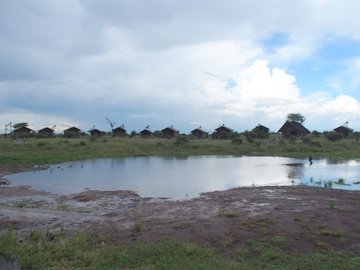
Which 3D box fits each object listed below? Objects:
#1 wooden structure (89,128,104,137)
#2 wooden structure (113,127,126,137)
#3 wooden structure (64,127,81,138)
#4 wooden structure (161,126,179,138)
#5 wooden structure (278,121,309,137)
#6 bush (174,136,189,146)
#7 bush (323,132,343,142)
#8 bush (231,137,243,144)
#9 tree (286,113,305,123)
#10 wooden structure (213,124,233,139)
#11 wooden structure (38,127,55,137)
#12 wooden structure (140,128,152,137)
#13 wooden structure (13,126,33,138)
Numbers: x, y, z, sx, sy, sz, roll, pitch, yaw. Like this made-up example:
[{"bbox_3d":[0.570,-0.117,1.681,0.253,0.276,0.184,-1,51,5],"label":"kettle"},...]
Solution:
[{"bbox_3d":[-25.960,-0.540,90.000,4.400,2.700,4.400,0,0,0],"label":"wooden structure"},{"bbox_3d":[-19.114,-0.790,92.000,4.308,3.077,4.800,0,0,-15],"label":"wooden structure"},{"bbox_3d":[-30.966,-0.591,84.000,4.339,3.110,4.800,0,1,-28],"label":"wooden structure"},{"bbox_3d":[-2.820,-0.550,80.000,4.400,3.100,4.600,0,0,8],"label":"wooden structure"},{"bbox_3d":[31.460,-1.440,80.000,8.600,4.500,7.000,0,0,12],"label":"wooden structure"},{"bbox_3d":[0.240,1.130,47.000,2.300,1.600,2.100,0,0,0],"label":"bush"},{"bbox_3d":[29.471,0.413,56.000,3.472,1.933,2.700,0,1,28],"label":"bush"},{"bbox_3d":[9.461,0.964,48.000,1.750,1.183,1.600,0,0,11],"label":"bush"},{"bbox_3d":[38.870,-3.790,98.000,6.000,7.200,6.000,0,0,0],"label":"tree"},{"bbox_3d":[11.371,-0.567,75.000,4.426,3.241,4.800,0,0,17],"label":"wooden structure"},{"bbox_3d":[-41.152,-0.726,90.000,4.487,2.918,4.800,0,1,-30],"label":"wooden structure"},{"bbox_3d":[-10.930,-0.520,95.000,3.900,2.700,4.200,0,0,3],"label":"wooden structure"},{"bbox_3d":[-41.960,-0.562,78.000,4.612,3.167,4.800,0,1,-36],"label":"wooden structure"}]

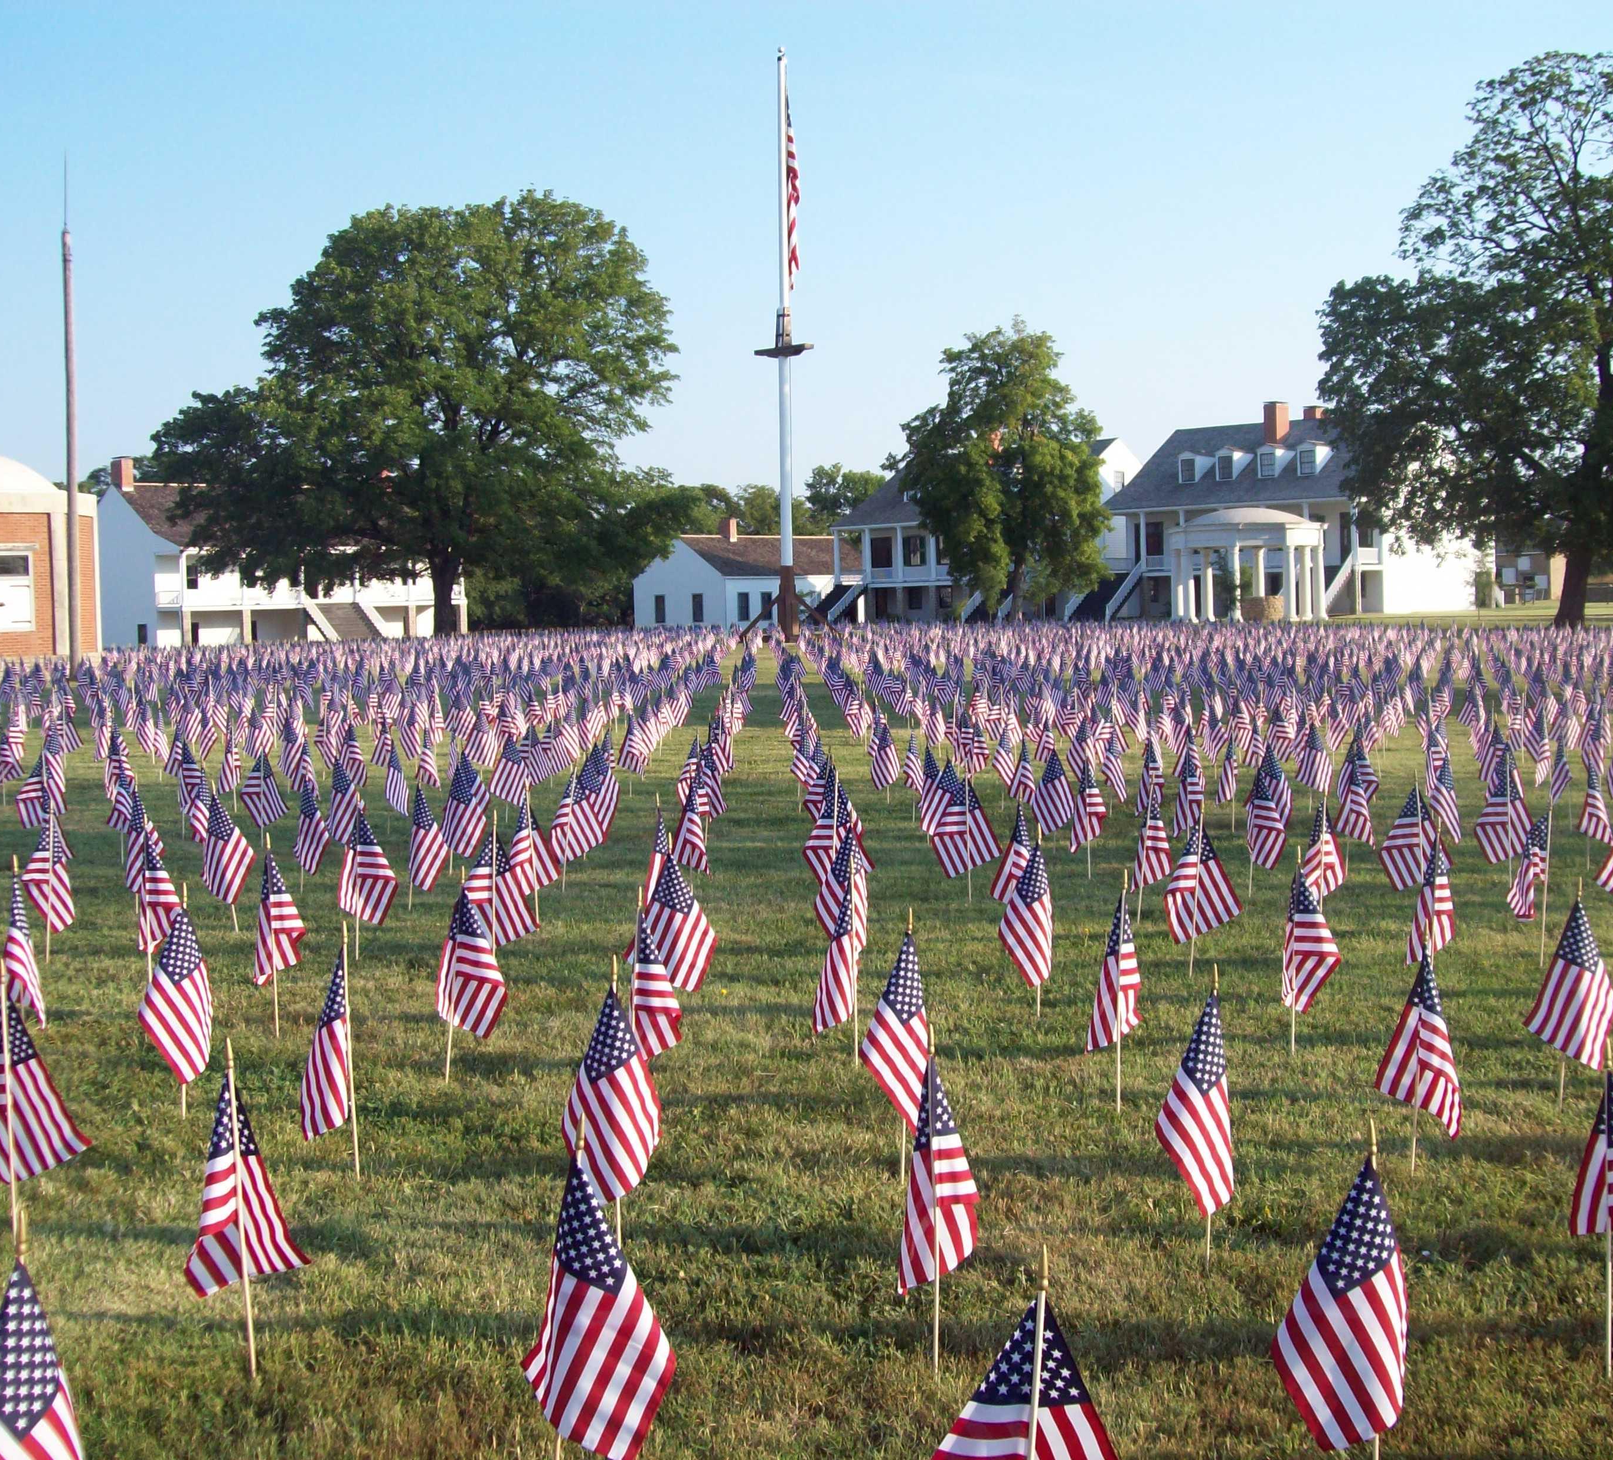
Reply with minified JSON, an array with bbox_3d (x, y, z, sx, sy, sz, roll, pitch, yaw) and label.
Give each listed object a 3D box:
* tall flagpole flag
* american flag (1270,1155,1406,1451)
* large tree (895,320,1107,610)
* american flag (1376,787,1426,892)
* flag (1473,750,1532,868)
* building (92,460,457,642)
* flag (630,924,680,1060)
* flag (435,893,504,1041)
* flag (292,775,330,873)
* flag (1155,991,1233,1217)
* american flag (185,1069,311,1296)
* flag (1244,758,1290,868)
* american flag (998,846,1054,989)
[{"bbox_3d":[-0.600,-11.583,61.387,1.700,17.900,1.400,3,5,43],"label":"tall flagpole flag"},{"bbox_3d":[0.837,0.903,3.190,0.209,0.458,0.160,0,4,7],"label":"american flag"},{"bbox_3d":[9.170,-12.239,95.000,9.900,14.500,9.500,-1,4,3],"label":"large tree"},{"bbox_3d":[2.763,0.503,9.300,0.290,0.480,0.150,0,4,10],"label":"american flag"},{"bbox_3d":[3.509,0.406,10.200,0.280,0.510,0.150,0,4,12],"label":"flag"},{"bbox_3d":[-29.826,-9.859,112.368,12.500,10.150,17.620,3,6,45],"label":"building"},{"bbox_3d":[-0.457,0.776,6.080,0.151,0.434,0.140,-1,4,-4],"label":"flag"},{"bbox_3d":[-1.096,0.766,6.600,0.223,0.486,0.140,-2,4,-9],"label":"flag"},{"bbox_3d":[-2.597,0.507,10.621,0.192,0.511,0.150,-2,4,-14],"label":"flag"},{"bbox_3d":[0.898,0.866,4.686,0.179,0.524,0.150,0,4,11],"label":"flag"},{"bbox_3d":[-1.114,0.903,4.040,0.250,0.450,0.150,-1,4,-9],"label":"american flag"},{"bbox_3d":[2.196,0.410,9.650,0.210,0.510,0.140,0,4,8],"label":"flag"},{"bbox_3d":[0.768,0.659,7.100,0.200,0.500,0.140,0,4,4],"label":"american flag"}]

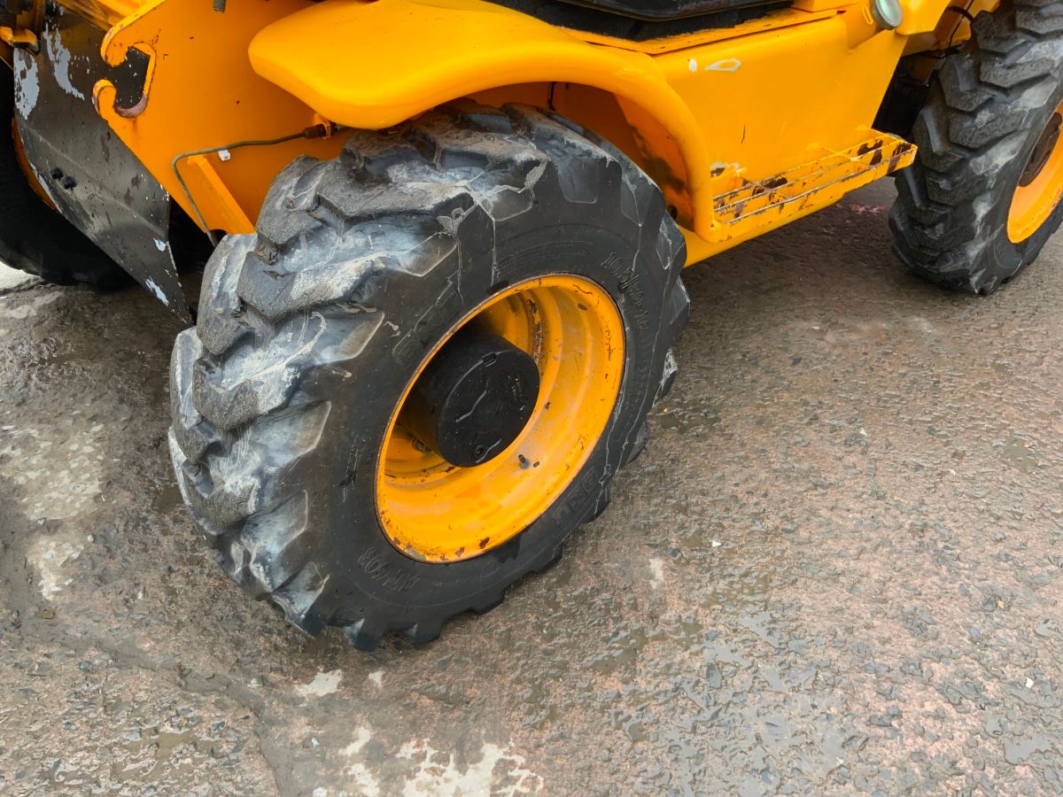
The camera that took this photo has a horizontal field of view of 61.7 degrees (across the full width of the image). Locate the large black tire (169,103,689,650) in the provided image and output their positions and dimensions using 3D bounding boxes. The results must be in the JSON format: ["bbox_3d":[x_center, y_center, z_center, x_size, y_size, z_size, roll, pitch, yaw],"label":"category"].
[{"bbox_3d":[-0.117,-0.020,1.475,0.895,0.890,0.270,-25,44,-33],"label":"large black tire"}]

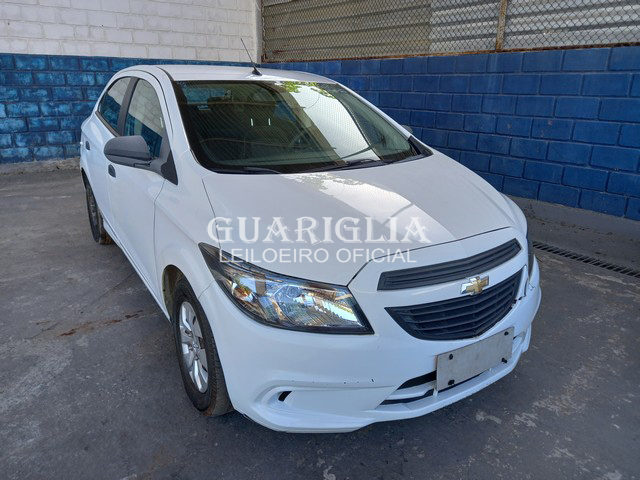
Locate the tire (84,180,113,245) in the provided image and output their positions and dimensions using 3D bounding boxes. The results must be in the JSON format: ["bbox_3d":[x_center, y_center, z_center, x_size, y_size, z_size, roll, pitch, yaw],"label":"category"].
[{"bbox_3d":[-1.860,-0.270,3.967,0.190,0.606,0.606,-10,22,-31],"label":"tire"}]

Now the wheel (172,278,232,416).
[{"bbox_3d":[-0.477,0.431,1.970,0.190,0.606,0.606,-11,22,-32],"label":"wheel"}]

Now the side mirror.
[{"bbox_3d":[-0.840,-0.392,2.033,0.215,0.135,0.120,-10,22,-31],"label":"side mirror"}]

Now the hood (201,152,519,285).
[{"bbox_3d":[0.293,-0.146,1.979,1.420,0.270,0.760,-11,22,-32],"label":"hood"}]

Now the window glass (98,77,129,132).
[{"bbox_3d":[-1.343,-0.898,3.030,0.050,0.350,0.900,18,5,-37],"label":"window glass"}]

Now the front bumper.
[{"bbox_3d":[0.419,0.292,1.910,1.640,0.630,0.670,-11,22,-32],"label":"front bumper"}]

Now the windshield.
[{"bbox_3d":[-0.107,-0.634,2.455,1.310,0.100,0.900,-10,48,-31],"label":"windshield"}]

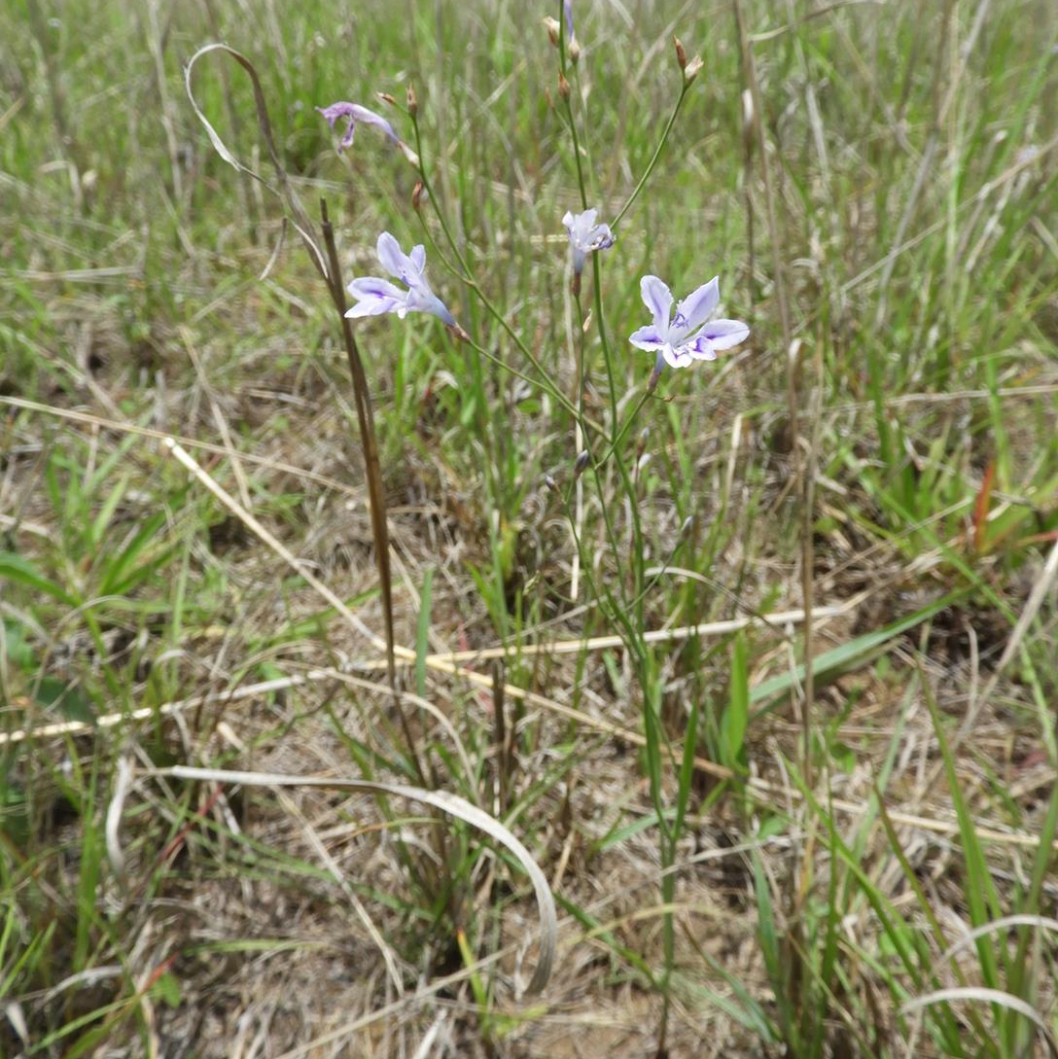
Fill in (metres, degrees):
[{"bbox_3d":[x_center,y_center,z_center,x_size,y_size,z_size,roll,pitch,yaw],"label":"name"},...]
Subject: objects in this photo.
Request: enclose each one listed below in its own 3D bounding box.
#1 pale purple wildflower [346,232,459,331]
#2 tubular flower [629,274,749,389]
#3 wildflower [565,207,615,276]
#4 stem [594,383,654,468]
[{"bbox_3d":[-0.031,-0.062,0.242,0.025,0.021,0.022,-15,34,-24],"label":"pale purple wildflower"},{"bbox_3d":[0.038,-0.049,0.238,0.028,0.022,0.021,-8,32,-13],"label":"tubular flower"},{"bbox_3d":[0.015,-0.072,0.245,0.013,0.014,0.011,-14,34,-21],"label":"wildflower"},{"bbox_3d":[0.024,-0.025,0.241,0.015,0.019,0.008,0,31,0],"label":"stem"}]

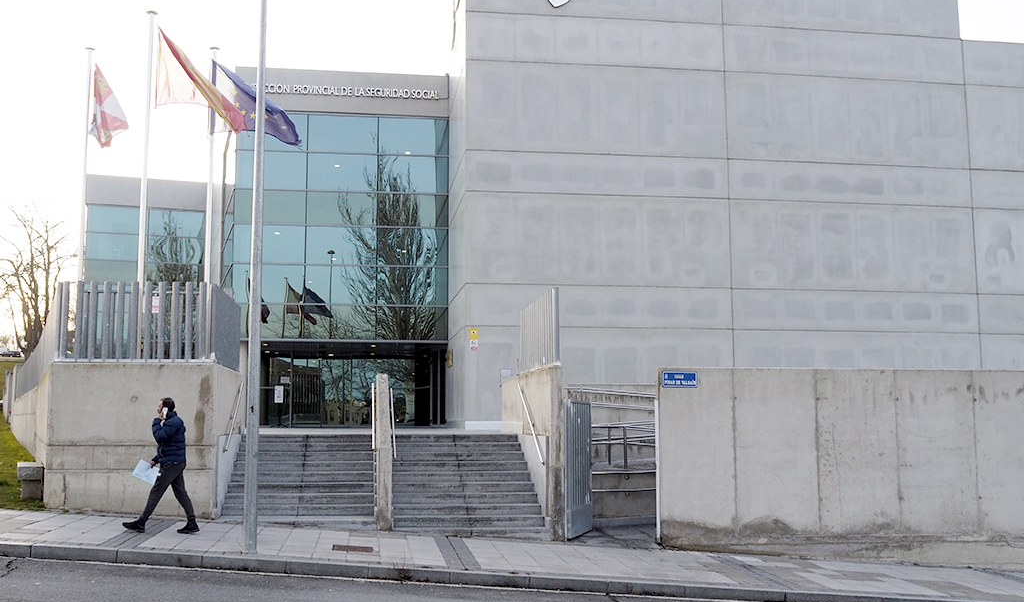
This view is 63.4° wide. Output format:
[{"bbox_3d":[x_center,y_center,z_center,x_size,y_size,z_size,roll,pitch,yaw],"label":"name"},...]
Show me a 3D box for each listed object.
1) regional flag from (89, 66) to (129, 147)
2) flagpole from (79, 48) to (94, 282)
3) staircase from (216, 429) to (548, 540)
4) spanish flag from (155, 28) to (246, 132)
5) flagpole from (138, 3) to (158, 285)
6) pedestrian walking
[{"bbox_3d":[-7.103,-3.424,14.580,0.700,1.360,0.420,1,-7,-8],"label":"regional flag"},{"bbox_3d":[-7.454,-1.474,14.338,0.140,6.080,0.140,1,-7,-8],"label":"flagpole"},{"bbox_3d":[-2.102,3.045,13.978,5.050,1.600,2.650,1,-7,-8],"label":"staircase"},{"bbox_3d":[-5.164,-3.672,13.733,1.450,1.620,0.450,4,-8,-32],"label":"spanish flag"},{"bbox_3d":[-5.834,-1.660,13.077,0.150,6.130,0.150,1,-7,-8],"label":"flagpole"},{"bbox_3d":[-4.655,2.191,11.000,0.970,1.750,0.520,1,-7,-8],"label":"pedestrian walking"}]

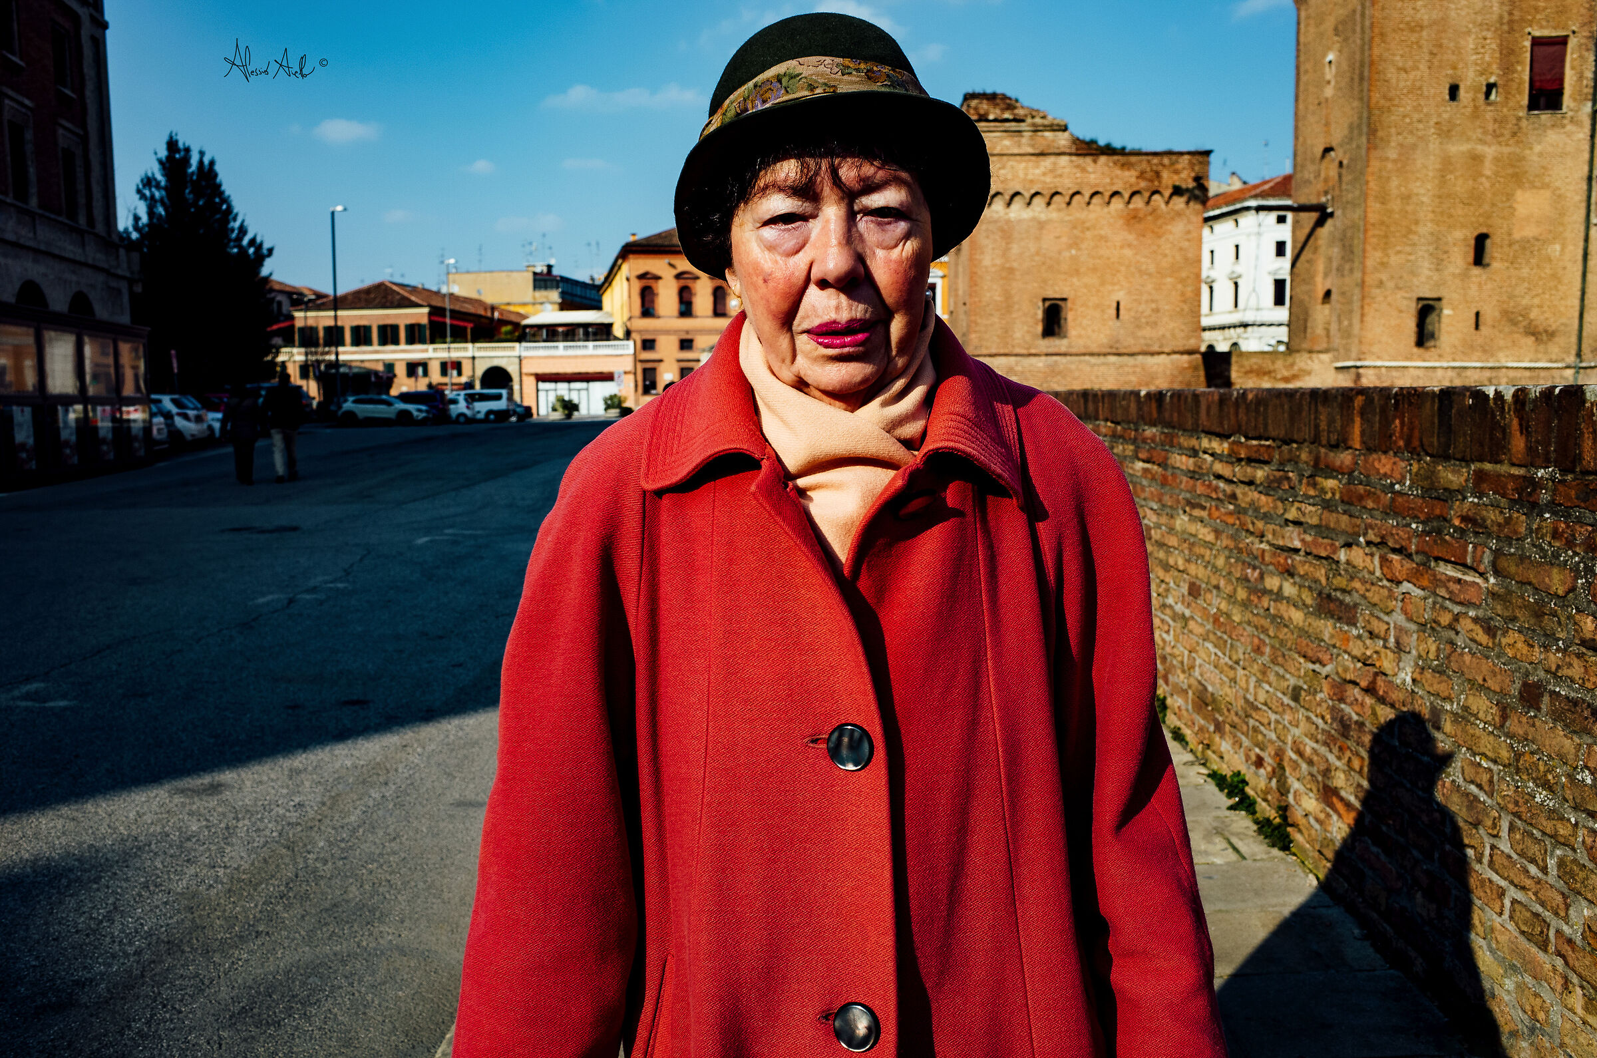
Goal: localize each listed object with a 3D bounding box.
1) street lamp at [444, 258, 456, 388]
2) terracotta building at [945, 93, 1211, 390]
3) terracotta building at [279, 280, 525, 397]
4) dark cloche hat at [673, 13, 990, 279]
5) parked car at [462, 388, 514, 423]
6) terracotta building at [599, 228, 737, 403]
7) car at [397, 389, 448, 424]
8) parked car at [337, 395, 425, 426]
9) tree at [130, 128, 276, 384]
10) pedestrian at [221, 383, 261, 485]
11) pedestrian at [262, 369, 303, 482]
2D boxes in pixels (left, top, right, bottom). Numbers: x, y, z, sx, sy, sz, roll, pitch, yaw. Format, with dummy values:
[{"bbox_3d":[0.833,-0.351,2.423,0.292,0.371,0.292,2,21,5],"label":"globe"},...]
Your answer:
[{"bbox_3d":[-20.862,-11.461,74.205,0.800,9.900,0.300,0,6,0],"label":"street lamp"},{"bbox_3d":[13.600,-12.639,60.202,11.400,15.200,8.500,0,6,3],"label":"terracotta building"},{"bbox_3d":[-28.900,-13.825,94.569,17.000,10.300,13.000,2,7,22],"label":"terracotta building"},{"bbox_3d":[0.017,-0.307,0.901,0.238,0.165,0.260,-6,-12,1],"label":"dark cloche hat"},{"bbox_3d":[-17.920,-6.741,67.966,4.350,1.800,1.820,0,6,-1],"label":"parked car"},{"bbox_3d":[-9.288,-18.830,112.841,16.000,16.200,39.000,-1,6,-11],"label":"terracotta building"},{"bbox_3d":[-19.900,-6.057,62.711,4.100,1.580,1.750,1,6,6],"label":"car"},{"bbox_3d":[-21.008,-5.977,62.315,4.400,1.500,1.800,-1,6,-9],"label":"parked car"},{"bbox_3d":[-27.300,-11.301,56.120,7.300,13.400,7.300,0,6,0],"label":"tree"},{"bbox_3d":[-9.065,-1.513,20.152,0.560,1.620,0.360,-2,6,-14],"label":"pedestrian"},{"bbox_3d":[-8.330,-1.610,19.941,0.560,1.770,0.400,-1,6,-11],"label":"pedestrian"}]

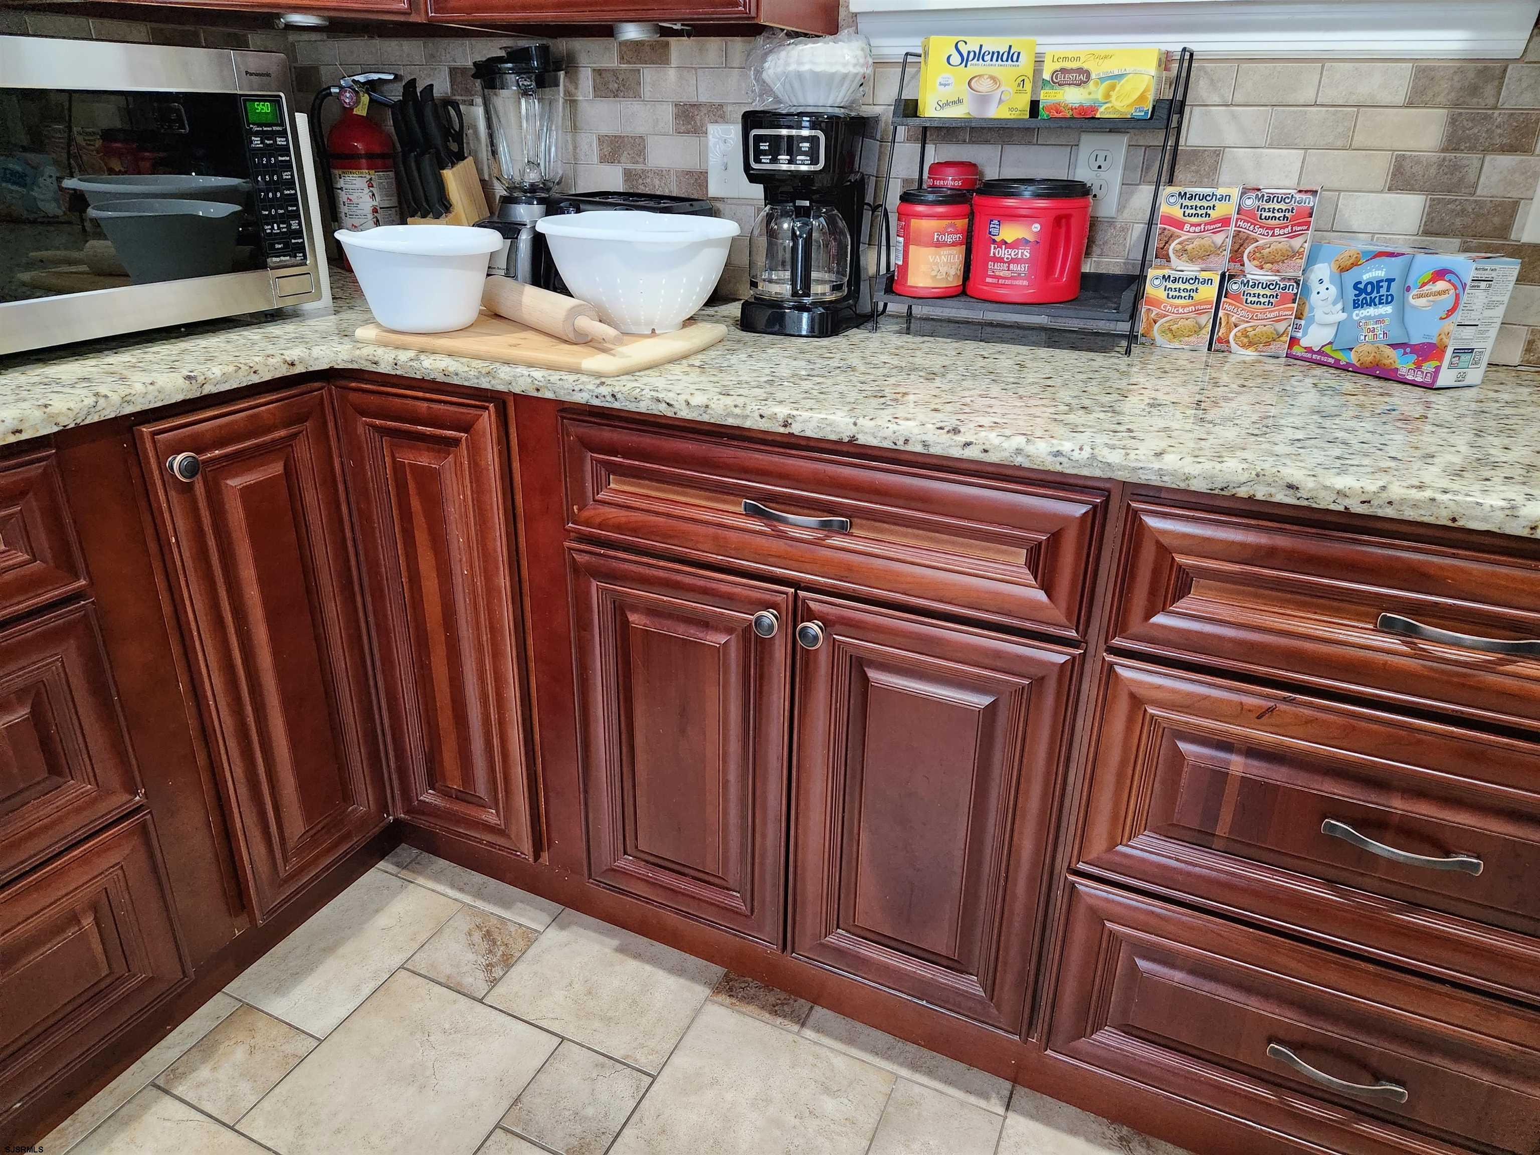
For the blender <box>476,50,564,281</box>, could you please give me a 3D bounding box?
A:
[{"bbox_3d":[-0.426,-0.681,1.741,0.160,0.385,0.175,12,26,22],"label":"blender"}]

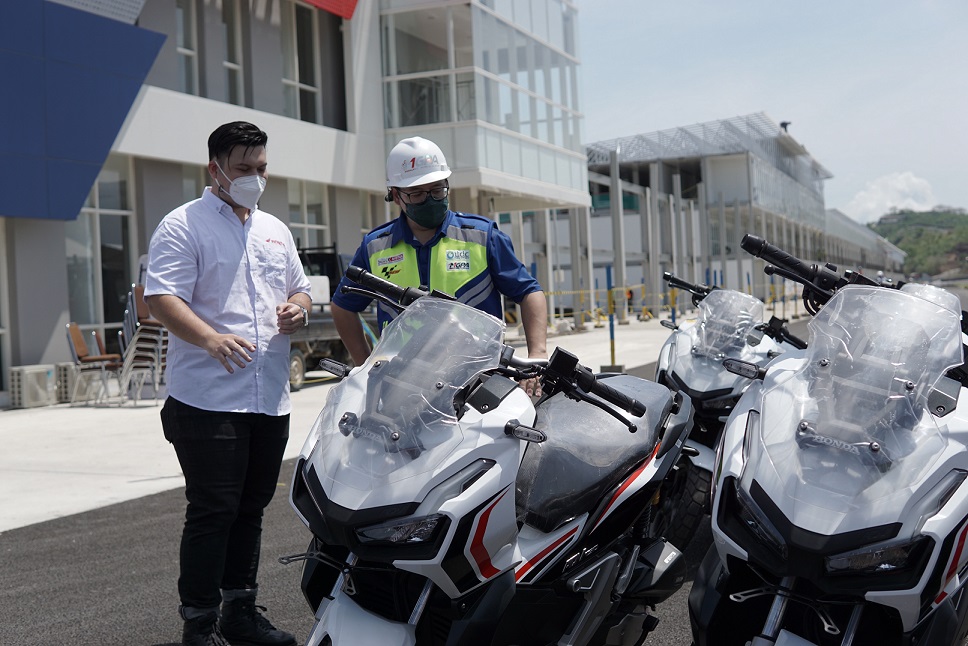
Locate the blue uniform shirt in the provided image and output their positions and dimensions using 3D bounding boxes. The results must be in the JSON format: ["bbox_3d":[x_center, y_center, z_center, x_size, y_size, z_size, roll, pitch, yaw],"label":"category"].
[{"bbox_3d":[-0.147,-0.046,3.750,0.620,0.600,0.320,-3,8,3],"label":"blue uniform shirt"}]

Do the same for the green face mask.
[{"bbox_3d":[-0.176,-0.338,3.700,0.138,0.115,0.085,-9,19,-26],"label":"green face mask"}]

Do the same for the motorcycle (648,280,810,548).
[{"bbox_3d":[1.125,0.367,5.520,0.780,1.160,1.940,7,5,23],"label":"motorcycle"}]

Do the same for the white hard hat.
[{"bbox_3d":[-0.205,-0.501,3.790,0.210,0.155,0.260,-8,17,-22],"label":"white hard hat"}]

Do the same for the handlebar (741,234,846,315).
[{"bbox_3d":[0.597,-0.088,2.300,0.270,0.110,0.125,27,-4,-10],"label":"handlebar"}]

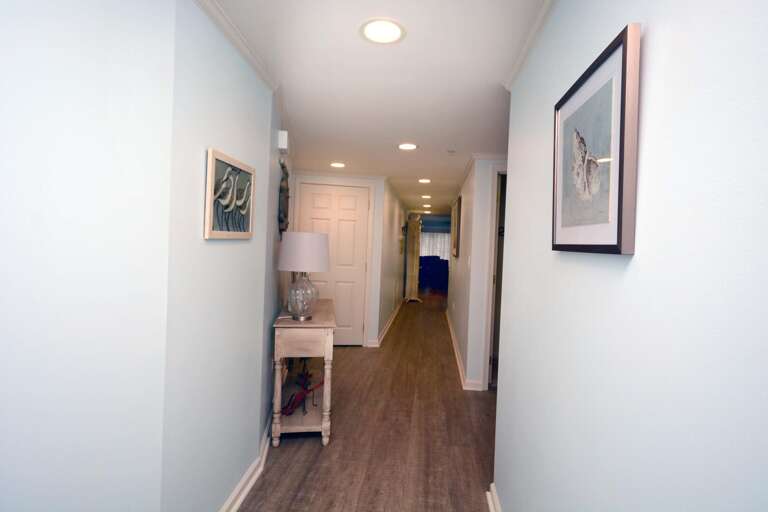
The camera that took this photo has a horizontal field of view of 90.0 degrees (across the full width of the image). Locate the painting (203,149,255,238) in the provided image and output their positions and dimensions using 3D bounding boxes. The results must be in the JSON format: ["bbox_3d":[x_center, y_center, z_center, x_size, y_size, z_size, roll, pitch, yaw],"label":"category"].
[{"bbox_3d":[-0.690,-0.259,1.759,0.022,0.358,0.455,3,2,3],"label":"painting"}]

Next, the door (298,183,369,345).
[{"bbox_3d":[-0.657,0.136,4.856,0.821,2.030,0.040,2,2,-10],"label":"door"}]

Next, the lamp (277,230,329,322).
[{"bbox_3d":[-0.556,0.140,2.686,0.360,0.603,0.360,2,2,-9],"label":"lamp"}]

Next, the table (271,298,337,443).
[{"bbox_3d":[-0.615,0.830,3.052,0.396,0.808,1.117,2,2,-9],"label":"table"}]

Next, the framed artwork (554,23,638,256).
[{"bbox_3d":[0.508,-0.232,0.963,0.025,0.445,0.436,1,2,7],"label":"framed artwork"}]

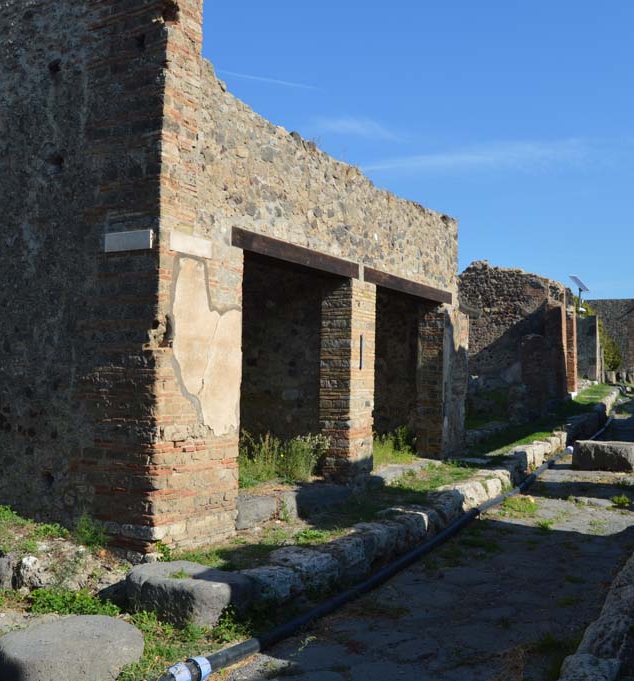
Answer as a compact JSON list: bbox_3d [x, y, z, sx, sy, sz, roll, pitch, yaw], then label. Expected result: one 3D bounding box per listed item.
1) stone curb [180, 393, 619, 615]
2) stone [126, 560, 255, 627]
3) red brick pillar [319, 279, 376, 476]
[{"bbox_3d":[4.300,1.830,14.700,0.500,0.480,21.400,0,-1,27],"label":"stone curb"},{"bbox_3d":[-0.810,1.655,5.055,0.750,0.290,0.430,1,-1,13],"label":"stone"},{"bbox_3d":[0.345,0.400,8.360,0.370,2.100,0.600,0,-1,29],"label":"red brick pillar"}]

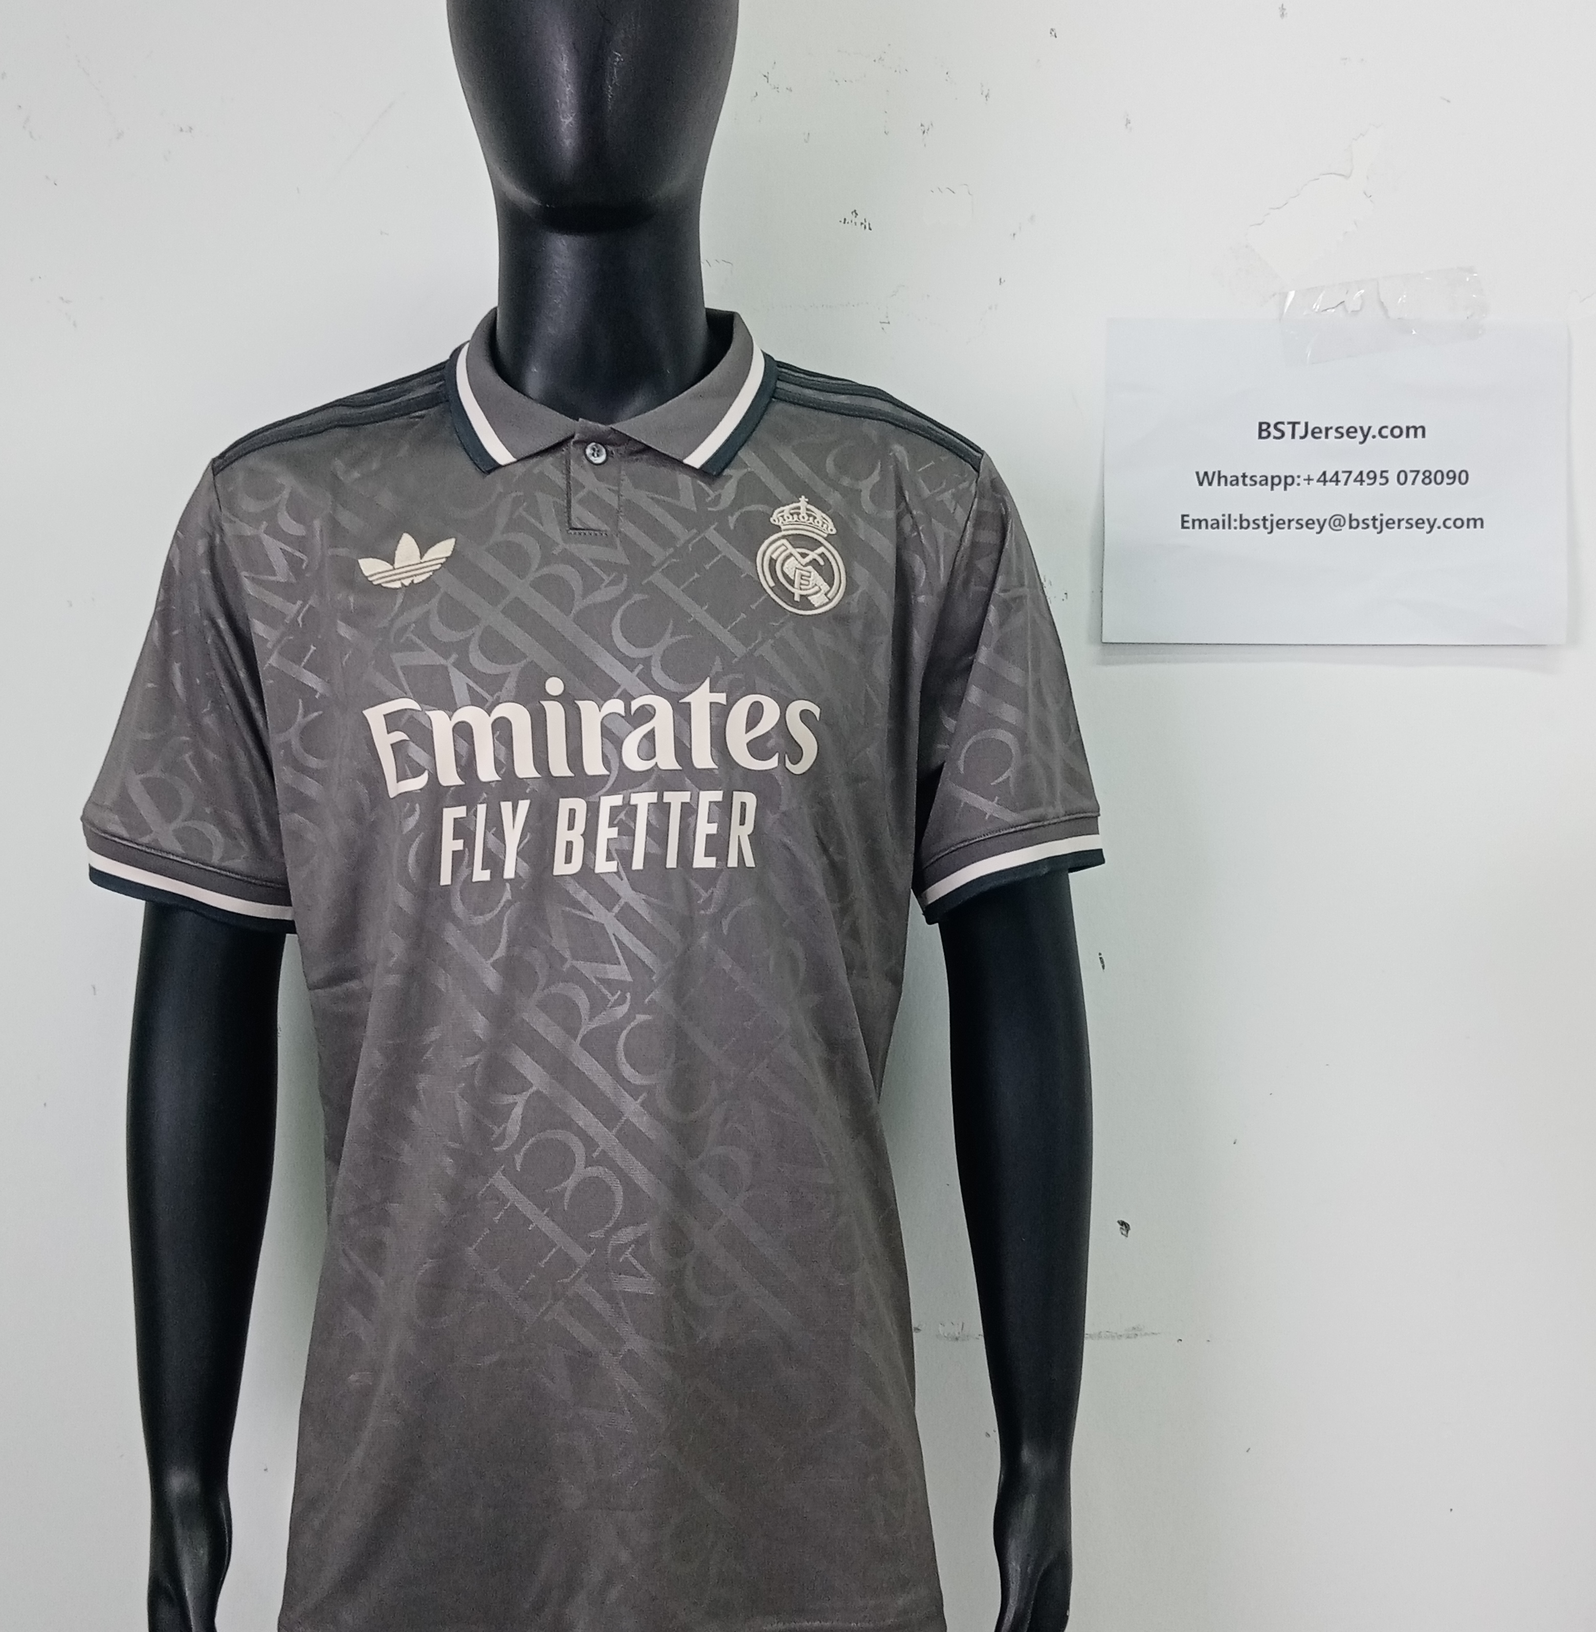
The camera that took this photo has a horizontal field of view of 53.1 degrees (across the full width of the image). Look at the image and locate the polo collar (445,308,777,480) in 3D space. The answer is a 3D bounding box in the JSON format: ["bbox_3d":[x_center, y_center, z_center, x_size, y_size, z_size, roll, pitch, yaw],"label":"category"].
[{"bbox_3d":[-0.108,-0.244,0.912,0.190,0.122,0.155,0,2,-3],"label":"polo collar"}]

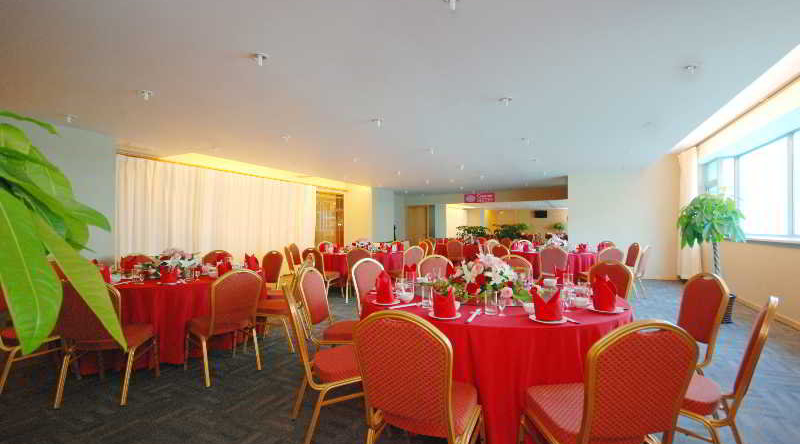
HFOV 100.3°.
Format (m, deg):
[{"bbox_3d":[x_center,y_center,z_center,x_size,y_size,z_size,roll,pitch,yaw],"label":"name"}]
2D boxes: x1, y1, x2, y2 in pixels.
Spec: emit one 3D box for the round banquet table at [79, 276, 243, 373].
[{"bbox_3d":[-2.594,0.982,3.910,1.940,0.750,1.940,0,-1,0],"label":"round banquet table"}]

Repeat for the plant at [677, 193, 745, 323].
[{"bbox_3d":[4.290,0.479,4.600,0.700,1.740,0.720,0,-1,28],"label":"plant"}]

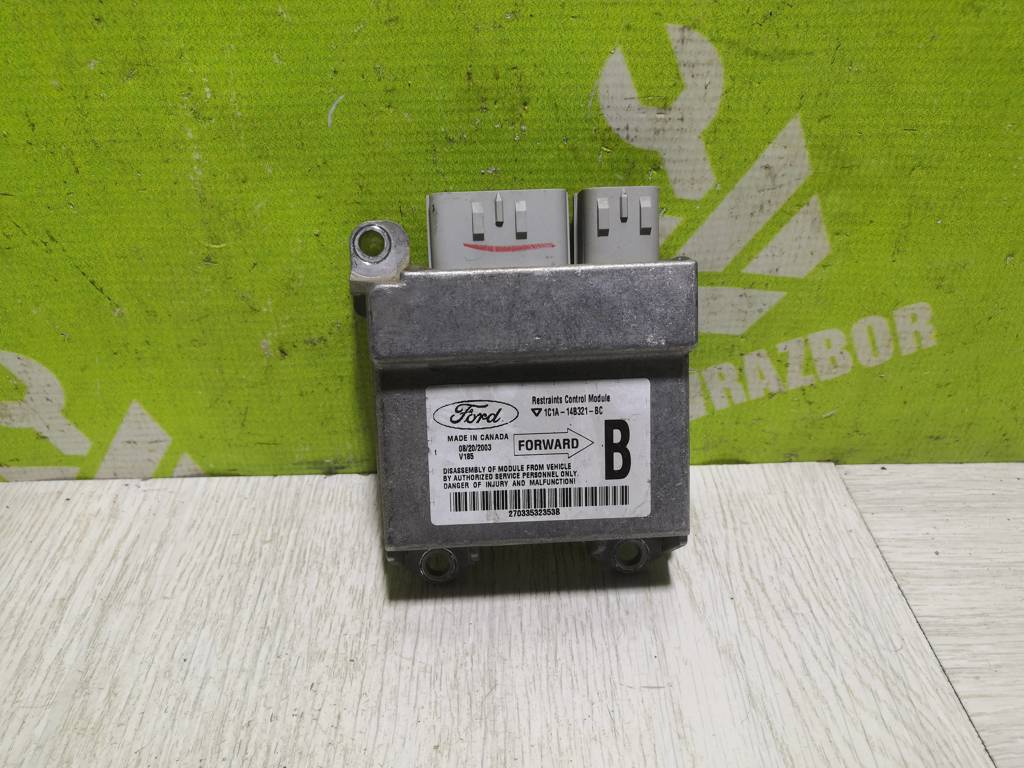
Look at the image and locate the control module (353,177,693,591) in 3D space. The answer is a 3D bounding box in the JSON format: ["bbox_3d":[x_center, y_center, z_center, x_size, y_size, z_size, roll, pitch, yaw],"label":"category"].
[{"bbox_3d":[0.003,0.004,0.272,0.112,0.136,0.037,-2,7,-2],"label":"control module"}]

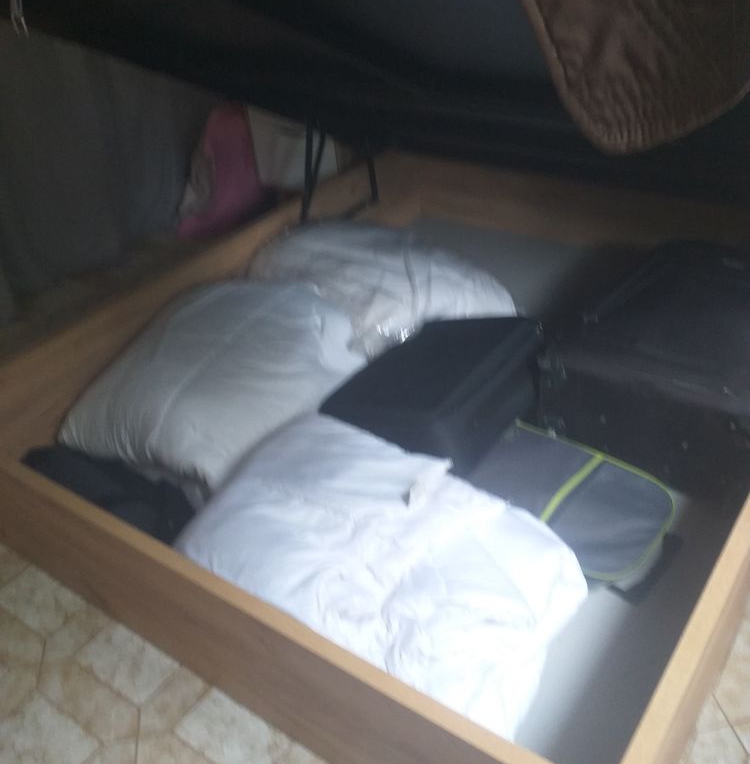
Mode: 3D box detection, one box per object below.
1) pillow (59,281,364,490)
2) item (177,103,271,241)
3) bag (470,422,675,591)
[{"bbox_3d":[-0.367,-0.016,2.018,0.530,0.230,0.720,18,41,32],"label":"pillow"},{"bbox_3d":[-0.676,-0.945,3.405,0.240,0.470,0.400,18,41,32],"label":"item"},{"bbox_3d":[0.406,0.257,1.698,0.420,0.080,0.340,18,41,32],"label":"bag"}]

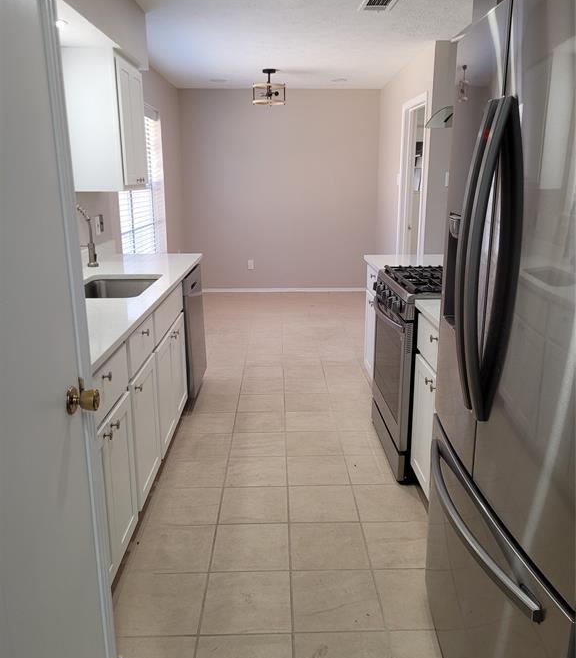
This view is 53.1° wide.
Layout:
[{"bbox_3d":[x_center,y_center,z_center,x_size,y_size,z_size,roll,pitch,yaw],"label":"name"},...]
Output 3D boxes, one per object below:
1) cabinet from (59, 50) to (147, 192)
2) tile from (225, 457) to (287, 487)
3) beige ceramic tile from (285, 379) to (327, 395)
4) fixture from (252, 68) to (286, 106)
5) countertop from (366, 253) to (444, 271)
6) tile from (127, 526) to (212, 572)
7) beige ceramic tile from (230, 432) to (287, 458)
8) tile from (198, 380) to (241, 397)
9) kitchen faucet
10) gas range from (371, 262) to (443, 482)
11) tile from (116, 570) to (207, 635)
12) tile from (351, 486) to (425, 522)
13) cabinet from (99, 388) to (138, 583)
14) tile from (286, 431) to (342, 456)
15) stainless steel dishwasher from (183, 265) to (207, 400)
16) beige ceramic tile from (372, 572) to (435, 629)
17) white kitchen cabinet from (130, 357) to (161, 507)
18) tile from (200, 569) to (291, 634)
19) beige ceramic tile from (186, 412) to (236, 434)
[{"bbox_3d":[-1.097,-1.240,3.520,0.315,0.759,0.600,-1,15,-1],"label":"cabinet"},{"bbox_3d":[-0.156,0.724,2.906,0.302,0.012,0.302,-1,15,-1],"label":"tile"},{"bbox_3d":[0.125,0.407,4.073,0.299,0.010,0.299,-1,15,-1],"label":"beige ceramic tile"},{"bbox_3d":[-0.184,-2.386,5.713,0.325,0.323,0.325,-1,15,-1],"label":"fixture"},{"bbox_3d":[0.845,-0.395,3.584,0.635,0.036,0.725,-1,15,-1],"label":"countertop"},{"bbox_3d":[-0.446,0.876,2.294,0.301,0.012,0.300,-1,15,-1],"label":"tile"},{"bbox_3d":[-0.161,0.642,3.179,0.301,0.012,0.300,-1,15,-1],"label":"beige ceramic tile"},{"bbox_3d":[-0.484,0.416,4.074,0.302,0.010,0.302,-1,15,-1],"label":"tile"},{"bbox_3d":[-1.181,-0.562,3.361,0.070,0.420,0.250,-1,15,-1],"label":"kitchen faucet"},{"bbox_3d":[0.806,0.191,3.008,0.680,0.935,0.760,-1,15,-1],"label":"gas range"},{"bbox_3d":[-0.444,0.957,2.010,0.302,0.010,0.302,-1,15,-1],"label":"tile"},{"bbox_3d":[0.458,0.785,2.602,0.299,0.010,0.299,-1,15,-1],"label":"tile"},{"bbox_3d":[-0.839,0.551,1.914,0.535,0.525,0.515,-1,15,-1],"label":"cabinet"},{"bbox_3d":[0.143,0.639,3.185,0.301,0.012,0.300,-1,15,-1],"label":"tile"},{"bbox_3d":[-0.878,0.035,3.752,0.600,0.840,0.600,-1,15,-1],"label":"stainless steel dishwasher"},{"bbox_3d":[0.473,0.945,2.027,0.302,0.012,0.302,-1,15,-1],"label":"beige ceramic tile"},{"bbox_3d":[-0.883,0.427,2.502,0.560,0.560,0.460,-1,15,-1],"label":"white kitchen cabinet"},{"bbox_3d":[-0.139,0.955,2.018,0.302,0.012,0.302,-1,15,-1],"label":"tile"},{"bbox_3d":[-0.472,0.571,3.485,0.302,0.010,0.302,-1,15,-1],"label":"beige ceramic tile"}]

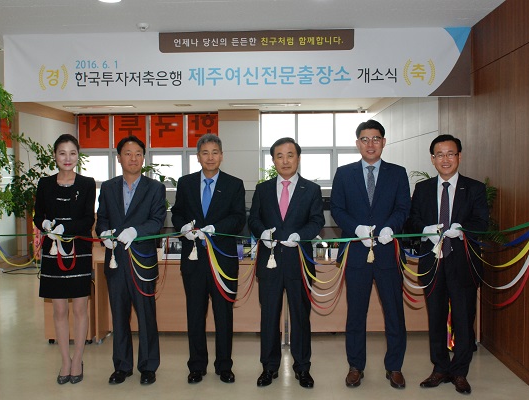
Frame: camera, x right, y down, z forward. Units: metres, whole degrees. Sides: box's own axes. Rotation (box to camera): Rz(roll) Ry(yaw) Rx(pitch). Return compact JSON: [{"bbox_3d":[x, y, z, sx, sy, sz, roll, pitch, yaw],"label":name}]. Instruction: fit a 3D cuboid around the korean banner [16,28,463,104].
[{"bbox_3d":[-0.267,-1.195,5.329,4.151,0.604,0.030,0,2,2],"label":"korean banner"}]

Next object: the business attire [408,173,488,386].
[{"bbox_3d":[1.238,0.538,4.056,0.530,1.450,0.390,0,3,18],"label":"business attire"}]

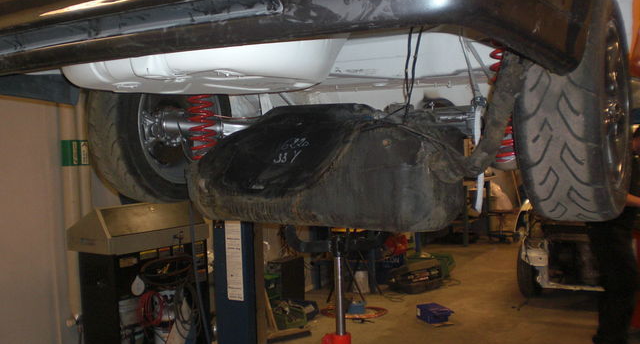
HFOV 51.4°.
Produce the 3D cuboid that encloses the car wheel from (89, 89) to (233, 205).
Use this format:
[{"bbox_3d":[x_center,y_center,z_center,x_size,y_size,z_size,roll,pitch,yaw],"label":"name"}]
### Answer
[{"bbox_3d":[-0.603,-0.180,2.587,0.215,0.610,0.610,1,5,31],"label":"car wheel"}]

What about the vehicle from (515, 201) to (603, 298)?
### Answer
[{"bbox_3d":[3.020,0.235,6.570,1.670,1.370,4.250,0,5,24],"label":"vehicle"}]

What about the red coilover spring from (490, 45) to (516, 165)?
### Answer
[{"bbox_3d":[0.525,-0.203,1.840,0.100,0.370,0.100,1,9,31],"label":"red coilover spring"}]

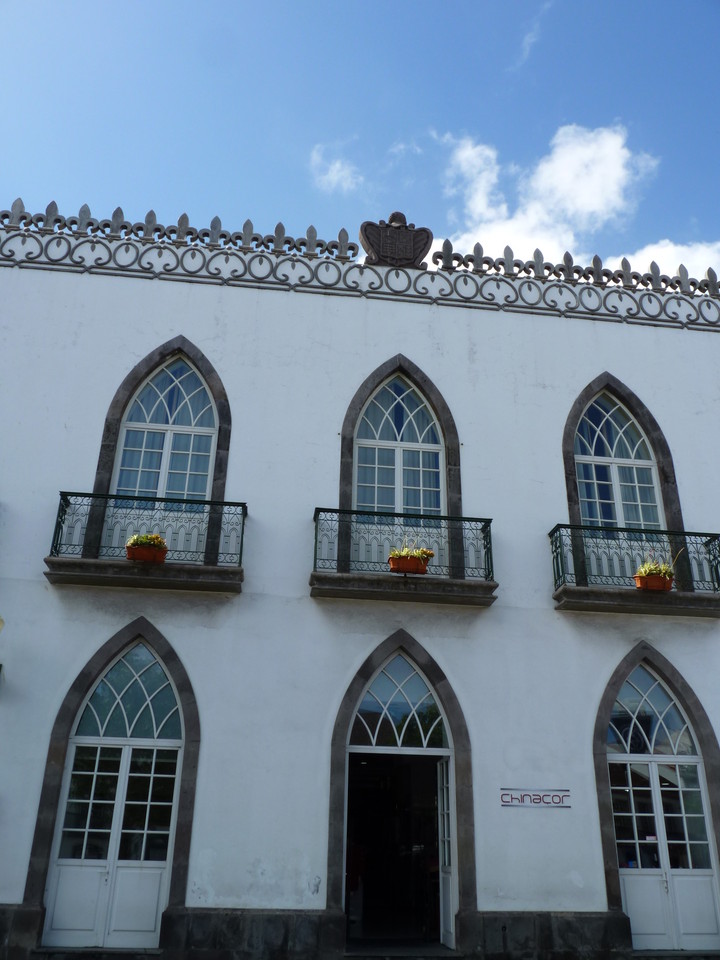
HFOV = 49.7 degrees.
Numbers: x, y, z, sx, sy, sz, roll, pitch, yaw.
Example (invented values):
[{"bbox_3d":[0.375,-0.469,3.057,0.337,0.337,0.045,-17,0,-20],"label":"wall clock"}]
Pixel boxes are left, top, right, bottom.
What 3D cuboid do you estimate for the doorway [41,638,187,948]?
[{"bbox_3d":[-3.311,4.209,10.849,1.544,3.996,0.211,4,-25,-6],"label":"doorway"}]

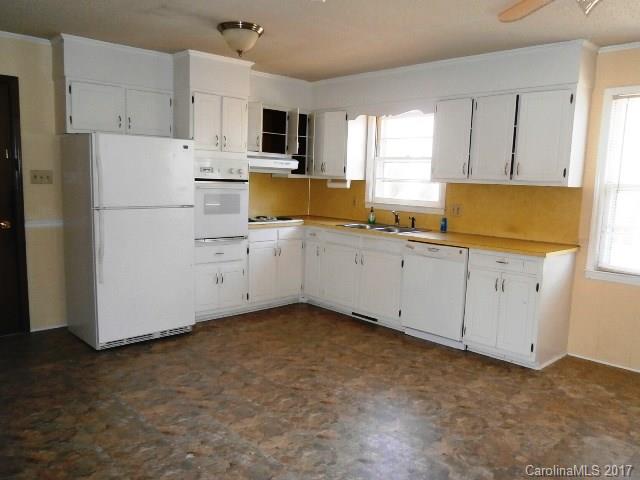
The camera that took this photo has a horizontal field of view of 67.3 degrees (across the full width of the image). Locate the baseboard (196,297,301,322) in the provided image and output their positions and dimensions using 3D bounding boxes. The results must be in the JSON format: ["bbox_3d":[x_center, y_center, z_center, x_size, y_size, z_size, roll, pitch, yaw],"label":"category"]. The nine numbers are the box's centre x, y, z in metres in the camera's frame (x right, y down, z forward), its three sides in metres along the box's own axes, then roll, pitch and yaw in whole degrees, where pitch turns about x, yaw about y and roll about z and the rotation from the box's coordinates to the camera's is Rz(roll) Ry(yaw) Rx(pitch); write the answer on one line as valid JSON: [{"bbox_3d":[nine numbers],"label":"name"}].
[{"bbox_3d":[-0.707,0.721,5.146,1.360,0.085,0.022,-6,10,-42],"label":"baseboard"}]

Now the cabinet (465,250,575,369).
[{"bbox_3d":[1.632,0.500,3.979,0.555,0.866,0.629,-5,10,-43],"label":"cabinet"}]

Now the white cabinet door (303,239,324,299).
[{"bbox_3d":[-0.082,0.319,5.204,0.276,0.647,0.030,9,11,43],"label":"white cabinet door"}]

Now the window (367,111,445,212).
[{"bbox_3d":[0.922,-0.840,5.175,0.080,1.060,1.063,-6,10,-42],"label":"window"}]

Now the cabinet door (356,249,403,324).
[{"bbox_3d":[0.557,0.428,4.591,0.504,0.650,0.030,9,11,43],"label":"cabinet door"}]

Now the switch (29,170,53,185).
[{"bbox_3d":[-2.426,-0.547,4.201,0.167,0.114,0.014,-6,10,-42],"label":"switch"}]

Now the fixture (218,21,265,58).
[{"bbox_3d":[-0.569,-1.429,3.456,0.331,0.208,0.331,2,7,0],"label":"fixture"}]

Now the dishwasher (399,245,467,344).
[{"bbox_3d":[1.229,0.430,4.467,0.605,0.816,0.610,-6,10,-42],"label":"dishwasher"}]

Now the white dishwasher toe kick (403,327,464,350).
[{"bbox_3d":[1.011,0.852,4.263,0.040,0.085,0.595,-5,10,-44],"label":"white dishwasher toe kick"}]

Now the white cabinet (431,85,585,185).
[{"bbox_3d":[1.600,-0.858,4.174,0.330,0.760,1.240,-6,10,-42],"label":"white cabinet"}]

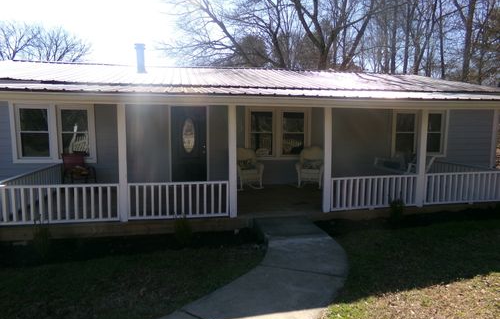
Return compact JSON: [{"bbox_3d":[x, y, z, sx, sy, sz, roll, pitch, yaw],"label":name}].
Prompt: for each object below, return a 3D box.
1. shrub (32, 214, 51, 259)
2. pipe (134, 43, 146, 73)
[{"bbox_3d":[-2.876,1.079,4.788,0.220,0.635,0.220,-1,5,-11],"label":"shrub"},{"bbox_3d":[-3.306,-3.069,10.548,0.310,0.909,0.310,-1,5,-11],"label":"pipe"}]

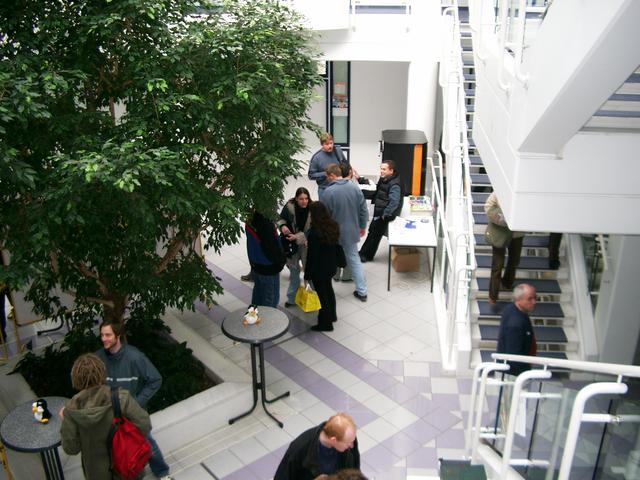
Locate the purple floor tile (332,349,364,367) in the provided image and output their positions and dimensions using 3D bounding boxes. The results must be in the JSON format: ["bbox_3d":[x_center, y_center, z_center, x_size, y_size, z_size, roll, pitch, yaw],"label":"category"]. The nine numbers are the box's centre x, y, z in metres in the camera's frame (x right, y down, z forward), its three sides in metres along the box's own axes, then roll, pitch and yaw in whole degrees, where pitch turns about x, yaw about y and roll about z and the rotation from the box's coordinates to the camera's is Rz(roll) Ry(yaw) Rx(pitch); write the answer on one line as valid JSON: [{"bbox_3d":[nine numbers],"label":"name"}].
[{"bbox_3d":[0.305,1.424,8.156,0.300,0.010,0.300,-19,30,-36],"label":"purple floor tile"}]

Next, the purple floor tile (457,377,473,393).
[{"bbox_3d":[1.716,1.661,7.735,0.302,0.010,0.302,1,24,5],"label":"purple floor tile"}]

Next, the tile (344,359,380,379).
[{"bbox_3d":[0.509,1.530,8.078,0.302,0.010,0.302,-19,30,-35],"label":"tile"}]

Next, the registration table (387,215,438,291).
[{"bbox_3d":[1.329,0.188,10.078,0.660,0.720,1.150,2,24,4],"label":"registration table"}]

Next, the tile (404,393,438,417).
[{"bbox_3d":[1.078,1.809,7.438,0.300,0.015,0.300,-19,30,-36],"label":"tile"}]

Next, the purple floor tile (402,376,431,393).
[{"bbox_3d":[1.109,1.647,7.804,0.300,0.015,0.300,2,24,5],"label":"purple floor tile"}]

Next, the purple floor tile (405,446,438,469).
[{"bbox_3d":[0.980,2.102,6.587,0.300,0.010,0.300,2,24,4],"label":"purple floor tile"}]

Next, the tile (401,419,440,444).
[{"bbox_3d":[1.041,1.980,7.052,0.300,0.015,0.300,-19,30,-36],"label":"tile"}]

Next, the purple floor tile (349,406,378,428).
[{"bbox_3d":[0.426,1.875,7.295,0.302,0.010,0.302,-19,30,-35],"label":"purple floor tile"}]

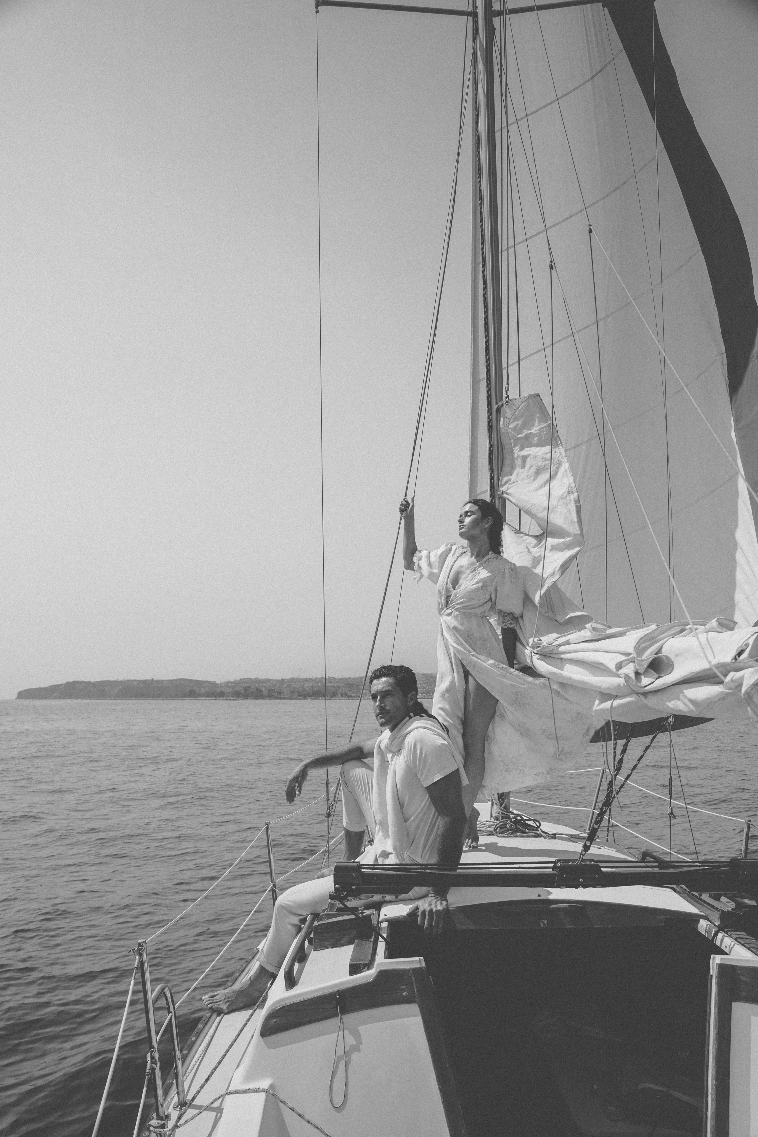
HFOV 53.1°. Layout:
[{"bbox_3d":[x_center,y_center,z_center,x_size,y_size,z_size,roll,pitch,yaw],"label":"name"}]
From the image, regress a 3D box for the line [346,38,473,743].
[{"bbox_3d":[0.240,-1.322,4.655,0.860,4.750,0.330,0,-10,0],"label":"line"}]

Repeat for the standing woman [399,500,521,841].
[{"bbox_3d":[0.415,0.491,3.904,0.420,1.730,0.640,9,-14,-43],"label":"standing woman"}]

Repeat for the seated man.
[{"bbox_3d":[-0.180,0.888,2.657,0.820,1.110,0.760,5,-11,-26],"label":"seated man"}]

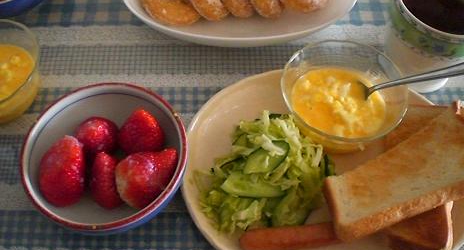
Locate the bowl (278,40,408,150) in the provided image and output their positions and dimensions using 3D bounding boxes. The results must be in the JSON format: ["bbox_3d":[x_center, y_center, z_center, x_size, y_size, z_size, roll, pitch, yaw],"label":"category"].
[{"bbox_3d":[0.097,-0.018,0.463,0.108,0.055,0.108,0,60,0],"label":"bowl"}]

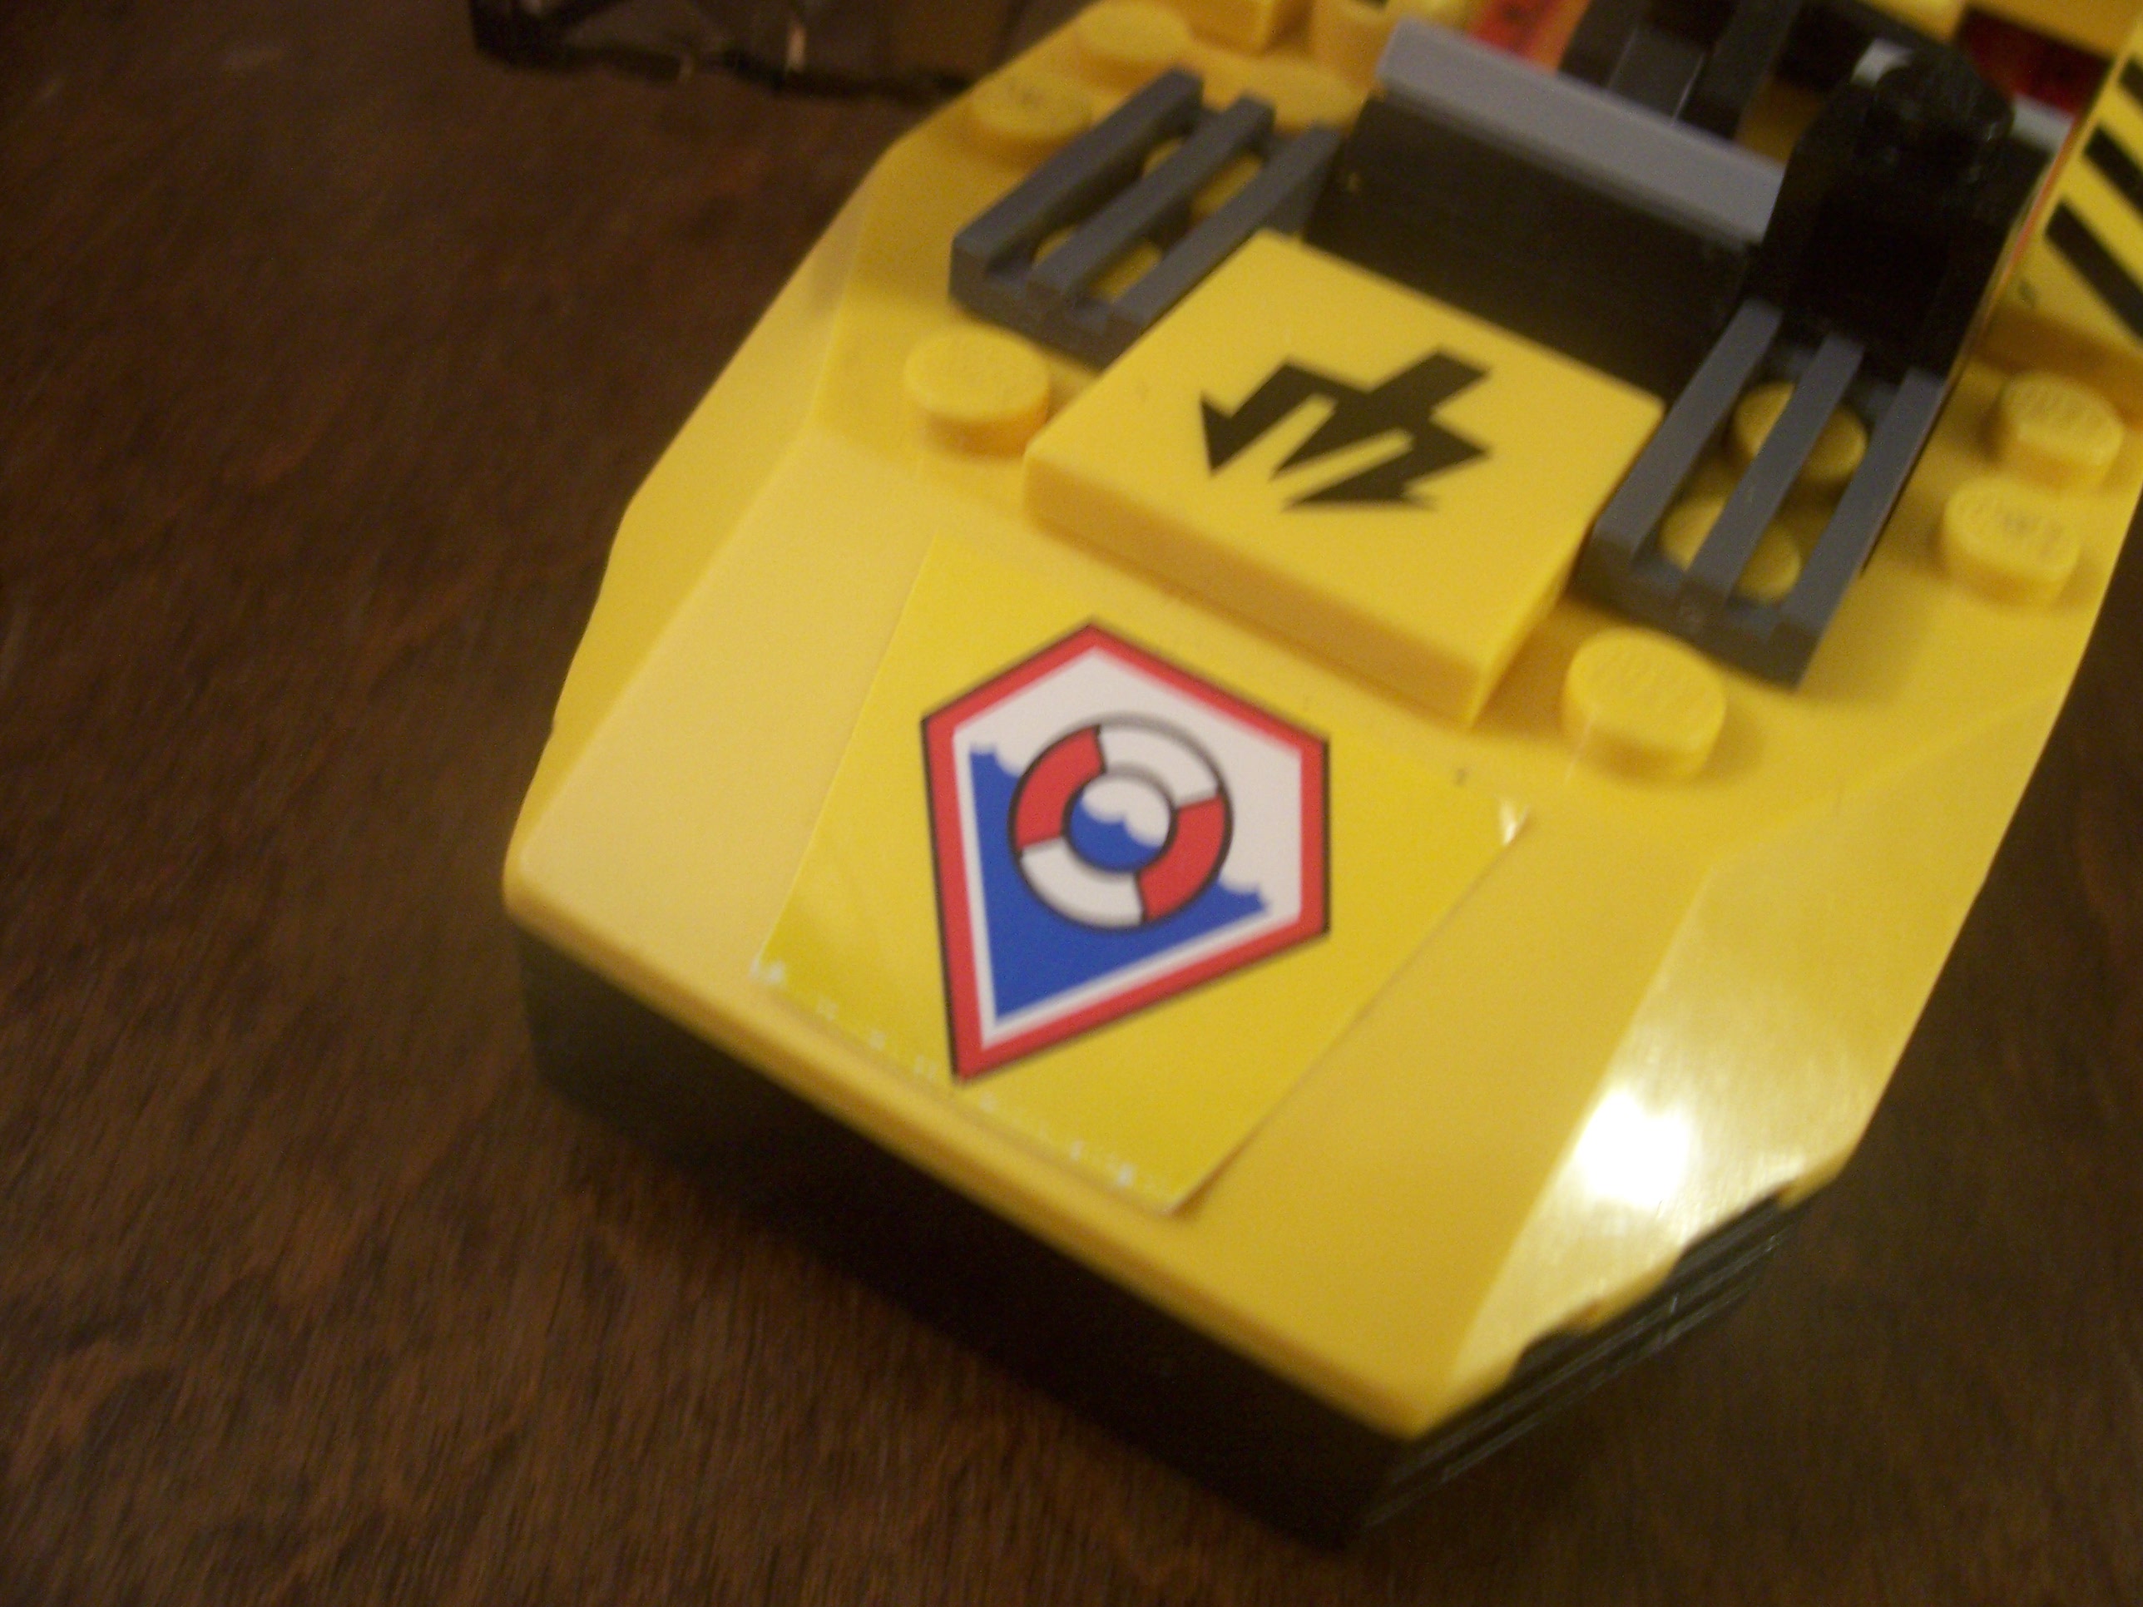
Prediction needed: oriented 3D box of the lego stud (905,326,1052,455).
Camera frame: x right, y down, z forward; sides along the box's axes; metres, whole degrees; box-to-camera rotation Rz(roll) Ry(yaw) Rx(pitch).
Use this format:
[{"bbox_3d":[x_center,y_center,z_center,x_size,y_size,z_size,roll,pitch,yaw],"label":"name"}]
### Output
[{"bbox_3d":[-0.003,-0.014,0.071,0.005,0.002,0.005,4,49,-5],"label":"lego stud"}]

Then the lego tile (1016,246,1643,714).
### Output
[{"bbox_3d":[0.009,-0.011,0.070,0.016,0.003,0.016,28,51,15],"label":"lego tile"}]

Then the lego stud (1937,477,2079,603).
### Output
[{"bbox_3d":[0.032,-0.009,0.072,0.005,0.002,0.005,28,51,15],"label":"lego stud"}]

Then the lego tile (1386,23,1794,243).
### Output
[{"bbox_3d":[0.019,-0.025,0.078,0.016,0.003,0.003,28,51,15],"label":"lego tile"}]

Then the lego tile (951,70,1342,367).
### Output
[{"bbox_3d":[0.003,-0.022,0.078,0.008,0.003,0.016,28,51,15],"label":"lego tile"}]

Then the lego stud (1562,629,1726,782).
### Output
[{"bbox_3d":[0.017,-0.003,0.065,0.005,0.002,0.005,4,49,-5],"label":"lego stud"}]

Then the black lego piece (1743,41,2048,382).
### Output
[{"bbox_3d":[0.030,-0.021,0.076,0.008,0.011,0.008,28,51,15],"label":"black lego piece"}]

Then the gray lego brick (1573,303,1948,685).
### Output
[{"bbox_3d":[0.024,-0.011,0.072,0.008,0.003,0.016,28,51,15],"label":"gray lego brick"}]

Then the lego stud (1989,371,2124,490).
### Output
[{"bbox_3d":[0.036,-0.014,0.077,0.005,0.002,0.005,28,51,15],"label":"lego stud"}]

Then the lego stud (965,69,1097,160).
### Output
[{"bbox_3d":[-0.002,-0.027,0.083,0.005,0.002,0.005,4,49,-5],"label":"lego stud"}]

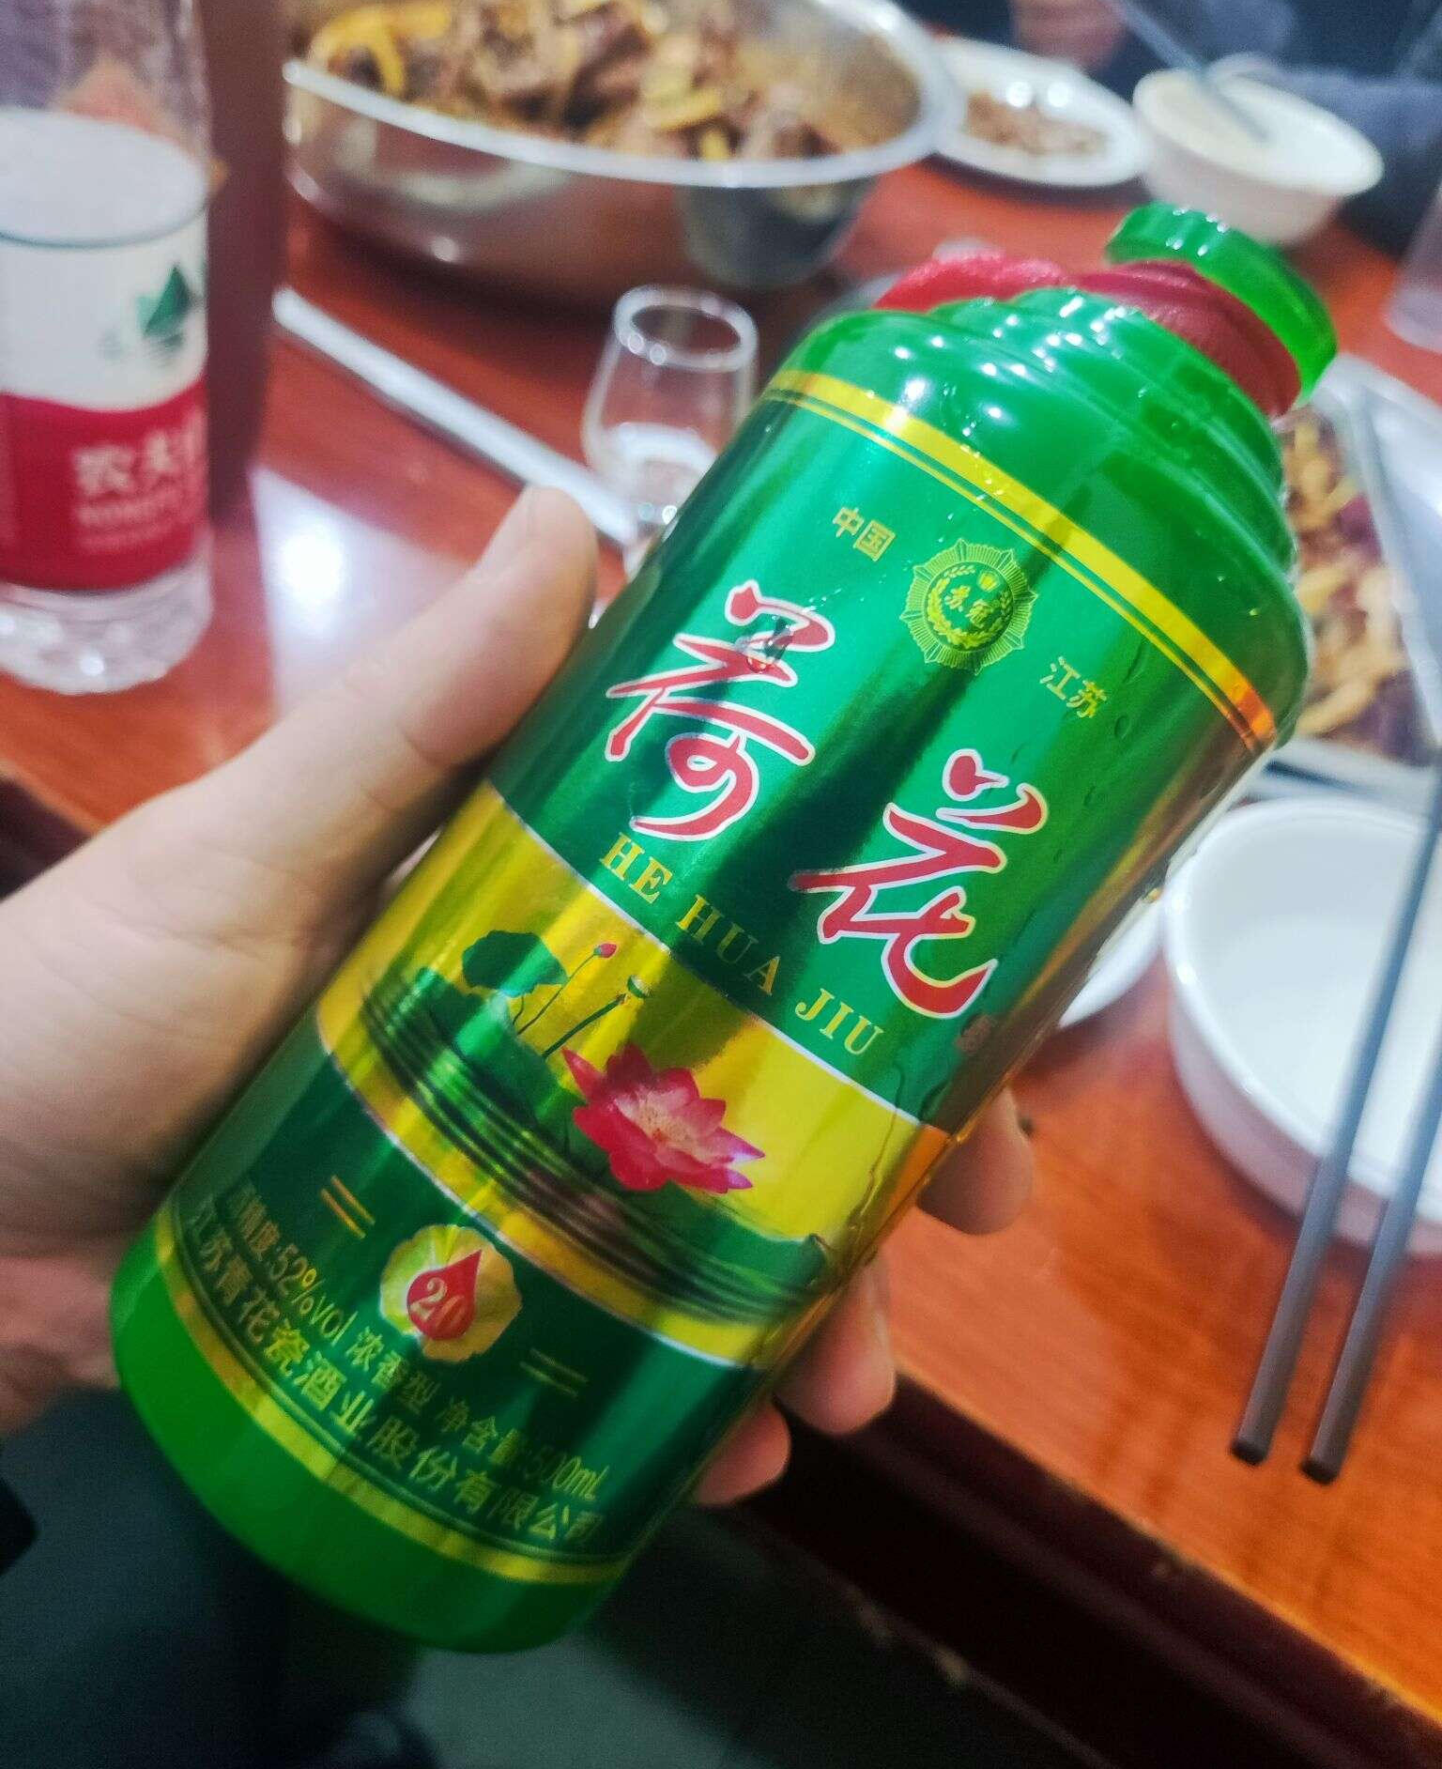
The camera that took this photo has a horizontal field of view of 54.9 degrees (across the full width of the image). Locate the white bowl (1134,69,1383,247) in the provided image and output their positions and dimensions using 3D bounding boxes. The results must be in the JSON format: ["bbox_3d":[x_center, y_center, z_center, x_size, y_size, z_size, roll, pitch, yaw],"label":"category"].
[{"bbox_3d":[0.256,-0.350,0.690,0.127,0.048,0.127,17,47,0],"label":"white bowl"}]

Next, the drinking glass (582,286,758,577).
[{"bbox_3d":[-0.017,-0.115,0.393,0.045,0.090,0.045,17,47,0],"label":"drinking glass"}]

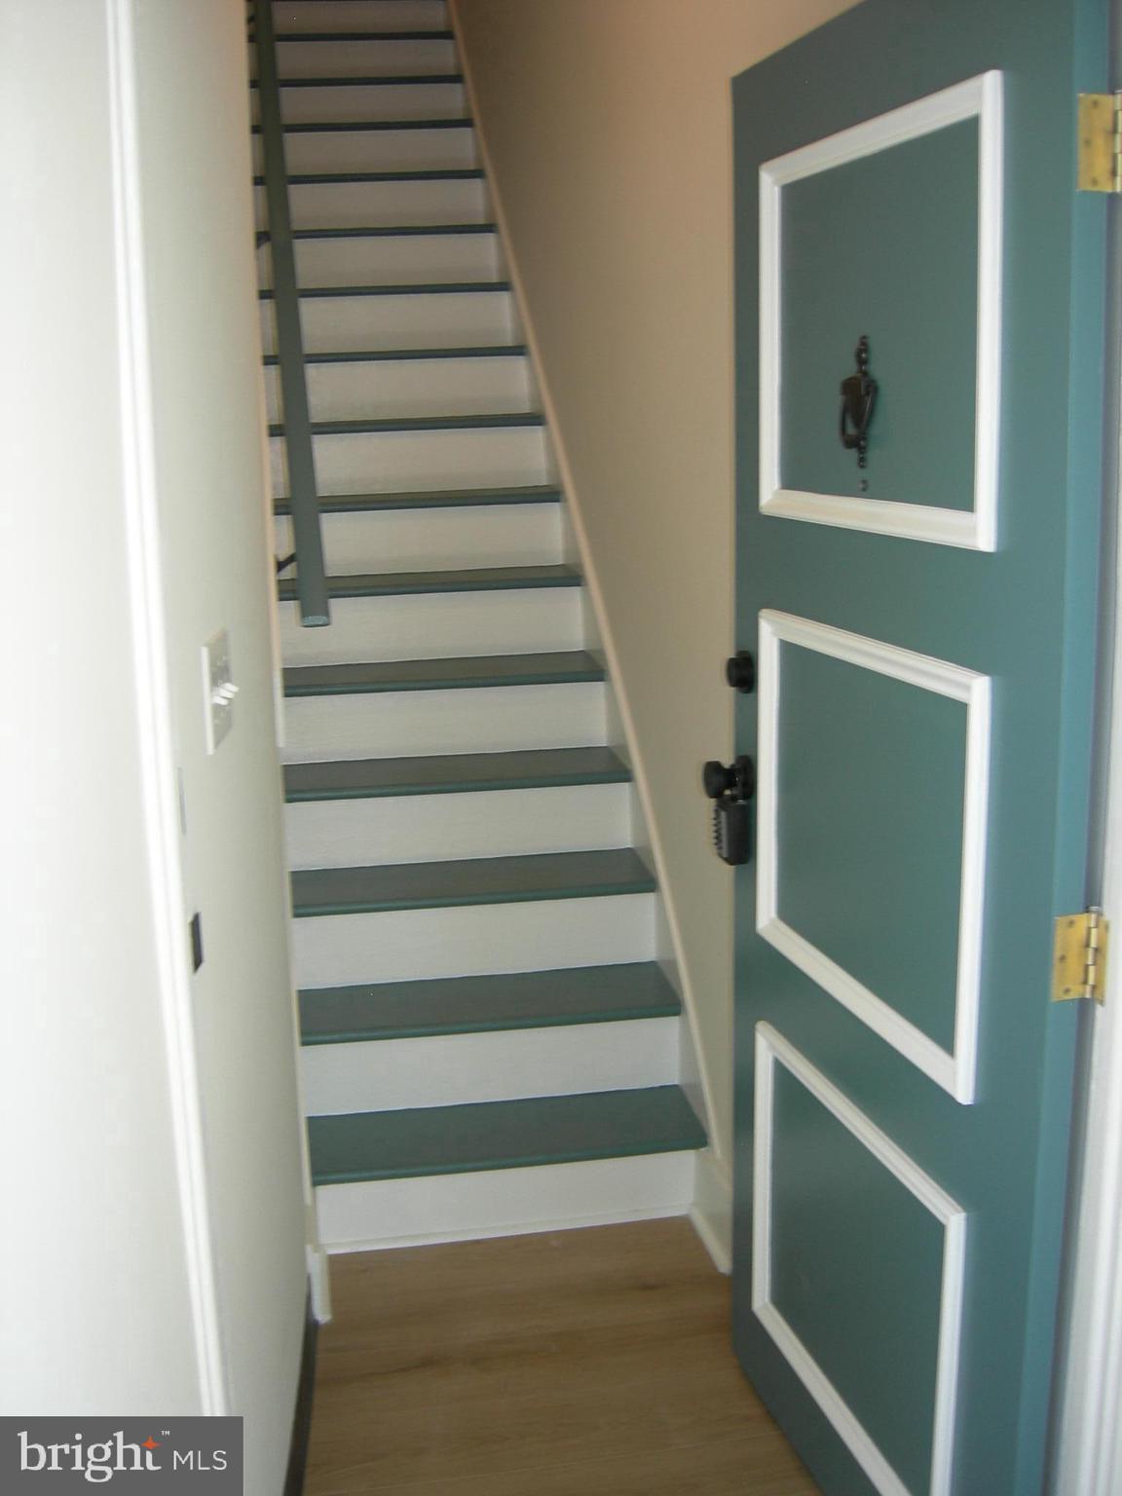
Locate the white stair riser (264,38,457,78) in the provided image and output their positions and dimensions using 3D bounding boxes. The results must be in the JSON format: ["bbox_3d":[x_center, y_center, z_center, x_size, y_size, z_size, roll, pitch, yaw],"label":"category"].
[{"bbox_3d":[-0.749,-2.463,5.648,0.770,0.178,0.020,-3,11,-8],"label":"white stair riser"}]

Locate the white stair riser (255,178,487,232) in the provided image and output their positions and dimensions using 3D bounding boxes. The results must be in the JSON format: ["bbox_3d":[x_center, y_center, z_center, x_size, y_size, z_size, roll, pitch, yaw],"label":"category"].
[{"bbox_3d":[-0.623,-1.760,5.100,0.770,0.178,0.020,-3,11,-8],"label":"white stair riser"}]

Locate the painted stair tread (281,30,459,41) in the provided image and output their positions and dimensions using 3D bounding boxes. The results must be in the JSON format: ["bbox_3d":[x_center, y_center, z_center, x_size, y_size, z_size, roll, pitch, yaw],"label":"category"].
[{"bbox_3d":[-0.762,-2.575,5.716,0.770,0.028,0.250,-3,11,-8],"label":"painted stair tread"}]

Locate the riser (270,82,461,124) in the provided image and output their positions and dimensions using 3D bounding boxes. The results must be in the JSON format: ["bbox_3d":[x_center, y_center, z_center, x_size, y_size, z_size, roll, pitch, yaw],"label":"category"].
[{"bbox_3d":[-0.708,-2.230,5.465,0.770,0.178,0.020,-3,11,-8],"label":"riser"}]

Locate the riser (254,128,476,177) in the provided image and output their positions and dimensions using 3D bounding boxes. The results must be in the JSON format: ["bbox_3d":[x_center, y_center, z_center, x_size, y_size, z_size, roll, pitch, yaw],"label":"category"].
[{"bbox_3d":[-0.665,-1.996,5.283,0.770,0.178,0.020,-3,11,-8],"label":"riser"}]

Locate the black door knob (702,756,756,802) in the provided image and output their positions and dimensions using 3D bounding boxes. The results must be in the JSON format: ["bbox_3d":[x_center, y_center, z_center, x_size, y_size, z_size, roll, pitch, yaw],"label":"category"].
[{"bbox_3d":[0.253,0.045,2.357,0.059,0.065,0.064,-4,11,-14],"label":"black door knob"}]

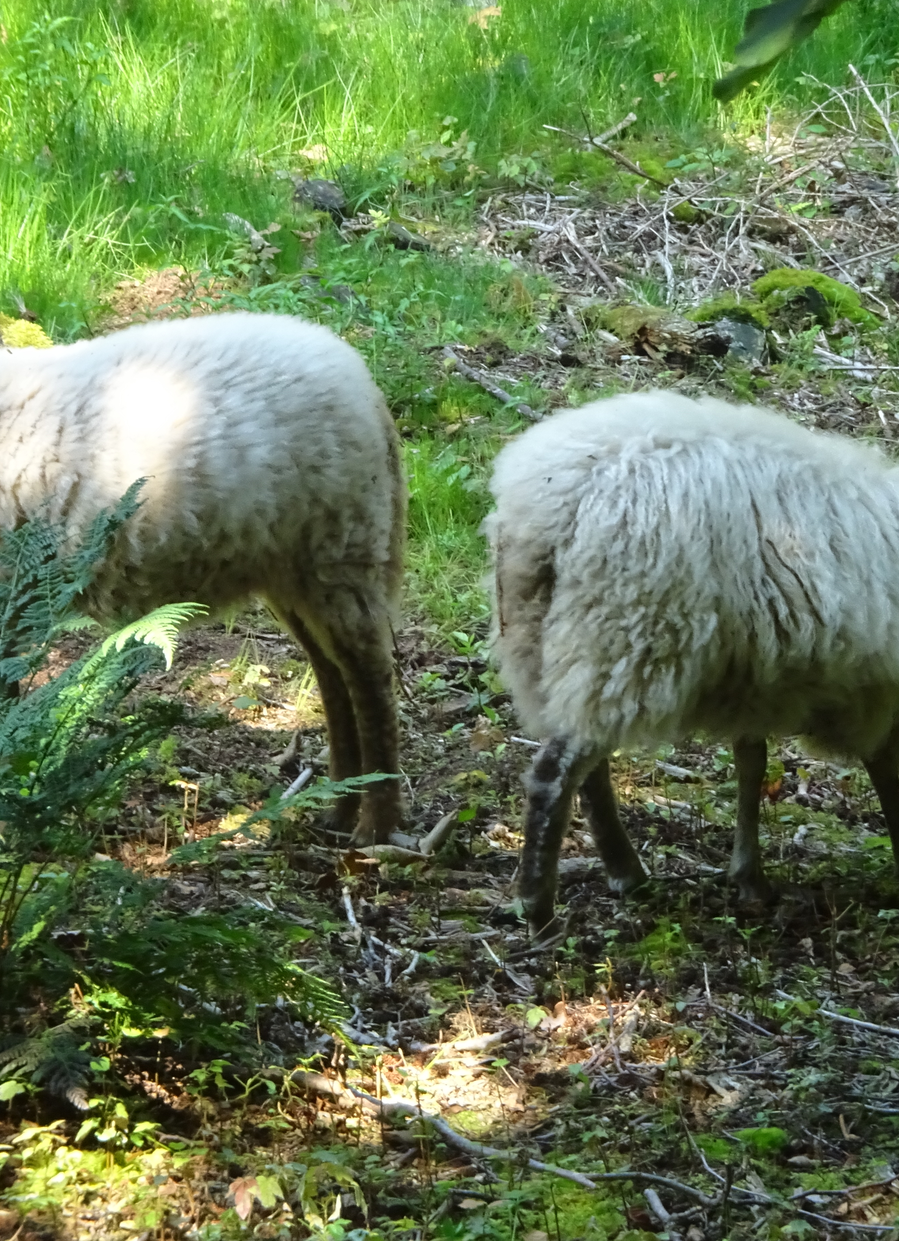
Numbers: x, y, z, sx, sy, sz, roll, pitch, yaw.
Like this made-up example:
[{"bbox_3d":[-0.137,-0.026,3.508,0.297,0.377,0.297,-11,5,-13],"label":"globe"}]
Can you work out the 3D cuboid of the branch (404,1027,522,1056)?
[{"bbox_3d":[0.020,0.523,9.449,0.174,0.028,0.033,-5,9,-31],"label":"branch"}]

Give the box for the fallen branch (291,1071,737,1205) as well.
[{"bbox_3d":[0.040,0.603,8.949,0.105,0.061,0.816,-7,10,-39],"label":"fallen branch"}]

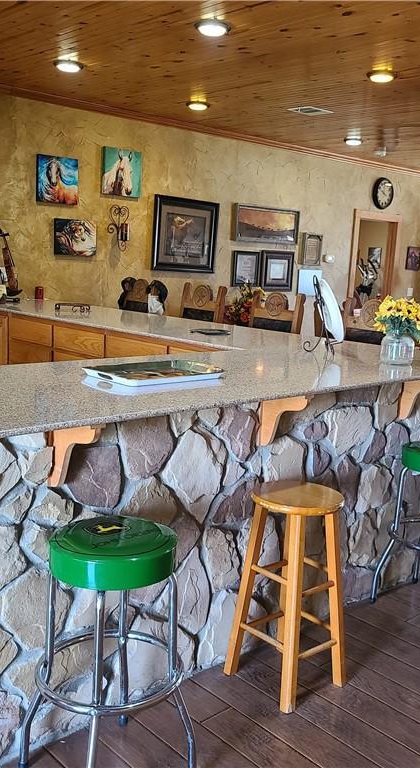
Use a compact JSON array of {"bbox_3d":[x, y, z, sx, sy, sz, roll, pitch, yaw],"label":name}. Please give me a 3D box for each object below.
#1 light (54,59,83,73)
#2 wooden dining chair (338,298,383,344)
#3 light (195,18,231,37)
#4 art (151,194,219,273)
[{"bbox_3d":[-0.962,-2.166,5.028,0.200,0.040,0.200,3,10,-1],"label":"light"},{"bbox_3d":[0.889,0.089,4.813,0.480,1.270,0.440,-6,13,-43],"label":"wooden dining chair"},{"bbox_3d":[0.018,-1.956,4.068,0.200,0.035,0.200,3,10,-1],"label":"light"},{"bbox_3d":[-0.239,-1.493,7.457,0.860,0.720,0.050,-6,14,-43],"label":"art"}]

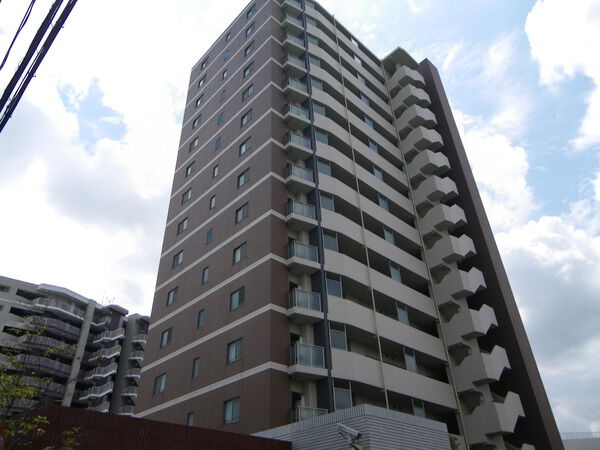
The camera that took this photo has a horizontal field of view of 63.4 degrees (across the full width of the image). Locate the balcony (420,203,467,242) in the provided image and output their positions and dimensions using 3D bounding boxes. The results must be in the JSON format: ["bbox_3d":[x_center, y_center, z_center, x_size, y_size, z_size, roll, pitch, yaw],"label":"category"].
[{"bbox_3d":[11.141,-0.106,37.433,3.132,2.813,2.233,29,-47,-35],"label":"balcony"}]

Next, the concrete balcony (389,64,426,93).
[{"bbox_3d":[10.645,-13.979,47.924,3.132,2.813,2.233,29,-47,-35],"label":"concrete balcony"}]

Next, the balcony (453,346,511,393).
[{"bbox_3d":[11.576,9.251,30.866,3.800,3.050,2.150,29,-47,-35],"label":"balcony"}]

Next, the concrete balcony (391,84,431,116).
[{"bbox_3d":[10.734,-11.933,46.837,3.835,3.009,2.124,29,-47,-35],"label":"concrete balcony"}]

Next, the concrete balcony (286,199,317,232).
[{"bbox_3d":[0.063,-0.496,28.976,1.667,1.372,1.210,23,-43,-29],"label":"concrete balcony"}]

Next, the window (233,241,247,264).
[{"bbox_3d":[-3.410,1.679,27.611,0.160,1.119,1.189,29,-47,-35],"label":"window"}]

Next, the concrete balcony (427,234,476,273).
[{"bbox_3d":[11.322,2.268,36.038,2.800,2.400,2.200,23,-43,-30],"label":"concrete balcony"}]

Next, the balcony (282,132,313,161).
[{"bbox_3d":[-0.251,-5.253,32.447,1.750,1.390,1.420,29,-47,-35],"label":"balcony"}]

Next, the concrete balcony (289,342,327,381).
[{"bbox_3d":[0.382,6.411,22.792,1.798,1.421,1.044,29,-47,-35],"label":"concrete balcony"}]

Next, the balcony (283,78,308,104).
[{"bbox_3d":[-0.453,-9.984,35.966,1.750,1.390,1.420,29,-47,-35],"label":"balcony"}]

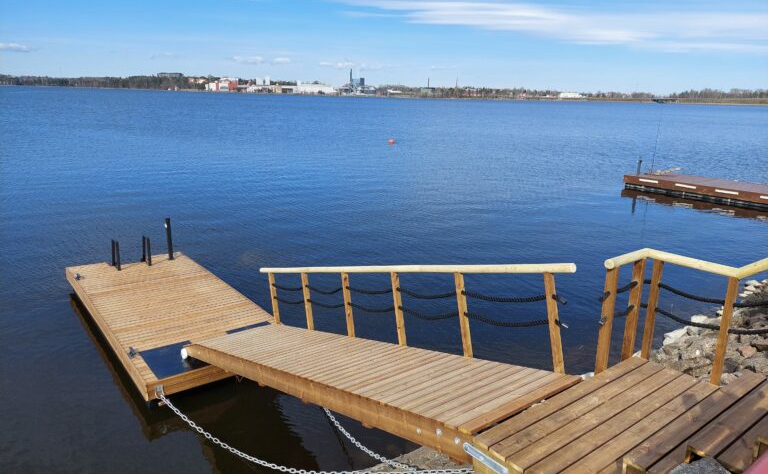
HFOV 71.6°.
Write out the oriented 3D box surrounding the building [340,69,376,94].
[{"bbox_3d":[-45.023,-272.788,940.191,60.334,43.575,42.000,0,15,-3],"label":"building"}]

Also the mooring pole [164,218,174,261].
[{"bbox_3d":[-4.862,0.052,12.103,0.105,0.962,0.105,-11,19,-38],"label":"mooring pole"}]

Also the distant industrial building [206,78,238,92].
[{"bbox_3d":[-265.915,-251.096,876.778,50.086,21.913,38.000,-3,16,-16],"label":"distant industrial building"}]

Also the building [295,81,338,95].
[{"bbox_3d":[-116.822,-253.255,908.138,67.833,22.611,45.000,-1,15,-7],"label":"building"}]

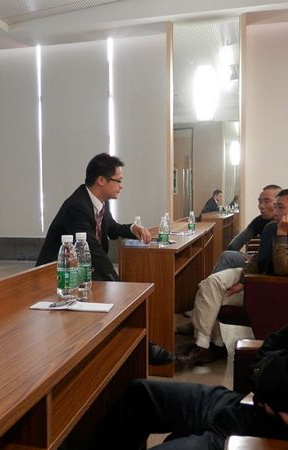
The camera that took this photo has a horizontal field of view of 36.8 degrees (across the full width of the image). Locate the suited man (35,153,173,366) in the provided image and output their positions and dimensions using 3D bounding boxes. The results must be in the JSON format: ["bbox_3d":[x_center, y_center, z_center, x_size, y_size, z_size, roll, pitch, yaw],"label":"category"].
[{"bbox_3d":[-0.200,0.258,2.400,0.740,1.280,0.580,0,3,13],"label":"suited man"}]

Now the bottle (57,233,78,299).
[{"bbox_3d":[-0.242,0.128,1.378,0.062,0.192,0.062,0,3,13],"label":"bottle"}]

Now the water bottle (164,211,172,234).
[{"bbox_3d":[0.191,0.004,3.518,0.062,0.192,0.062,0,3,13],"label":"water bottle"}]

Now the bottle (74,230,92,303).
[{"bbox_3d":[-0.210,0.122,1.470,0.062,0.192,0.062,0,3,13],"label":"bottle"}]

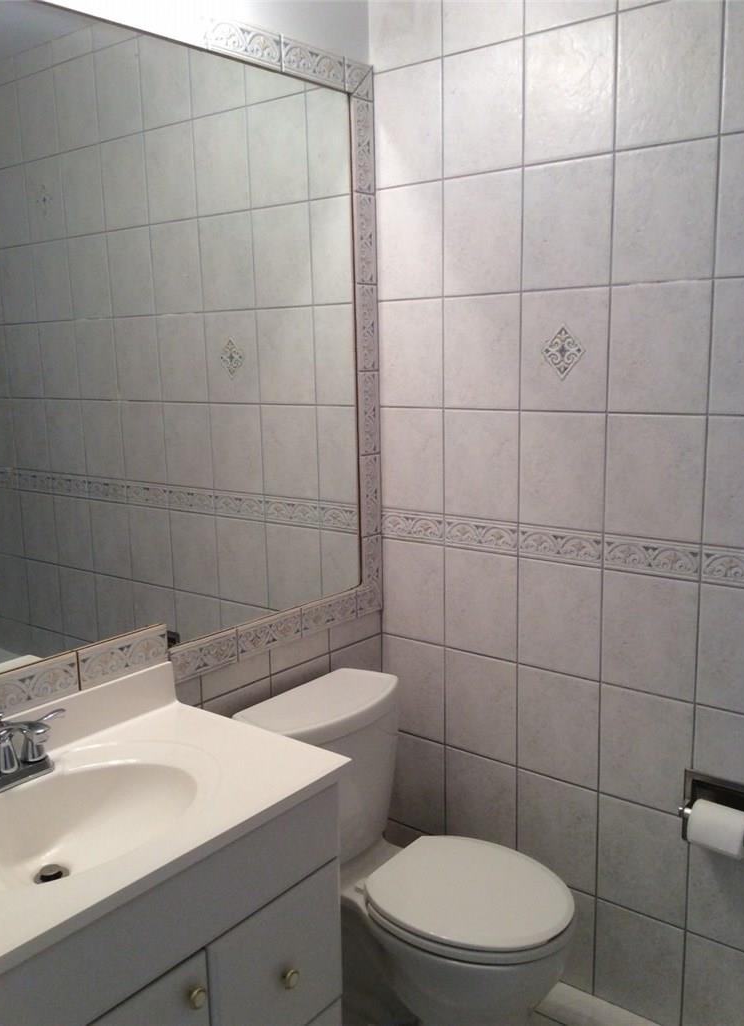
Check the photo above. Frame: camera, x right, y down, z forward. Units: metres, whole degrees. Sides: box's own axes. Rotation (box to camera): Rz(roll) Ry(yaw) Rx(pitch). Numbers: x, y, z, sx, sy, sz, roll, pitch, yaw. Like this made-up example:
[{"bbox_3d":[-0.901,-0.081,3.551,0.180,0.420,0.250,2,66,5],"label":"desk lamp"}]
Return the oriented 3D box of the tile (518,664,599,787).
[{"bbox_3d":[0.416,0.474,2.107,0.200,0.247,0.010,7,13,39],"label":"tile"}]

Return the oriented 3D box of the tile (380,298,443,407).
[{"bbox_3d":[0.092,-0.372,2.213,0.188,0.247,0.010,7,13,39],"label":"tile"}]

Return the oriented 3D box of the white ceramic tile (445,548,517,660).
[{"bbox_3d":[0.254,0.209,2.191,0.200,0.247,0.010,7,13,39],"label":"white ceramic tile"}]

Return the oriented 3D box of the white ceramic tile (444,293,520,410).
[{"bbox_3d":[0.245,-0.358,2.102,0.201,0.249,0.009,7,13,39],"label":"white ceramic tile"}]

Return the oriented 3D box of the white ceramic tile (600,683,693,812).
[{"bbox_3d":[0.573,0.494,1.979,0.200,0.247,0.010,7,13,39],"label":"white ceramic tile"}]

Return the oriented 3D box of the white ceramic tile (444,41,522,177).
[{"bbox_3d":[0.236,-0.854,2.015,0.201,0.249,0.009,7,13,39],"label":"white ceramic tile"}]

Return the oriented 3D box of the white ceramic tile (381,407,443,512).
[{"bbox_3d":[0.097,-0.128,2.254,0.186,0.247,0.010,7,13,39],"label":"white ceramic tile"}]

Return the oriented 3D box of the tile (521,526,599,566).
[{"bbox_3d":[0.408,0.068,2.032,0.200,0.069,0.010,7,13,39],"label":"tile"}]

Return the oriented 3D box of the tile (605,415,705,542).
[{"bbox_3d":[0.561,-0.071,1.877,0.200,0.247,0.010,7,13,39],"label":"tile"}]

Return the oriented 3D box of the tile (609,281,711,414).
[{"bbox_3d":[0.560,-0.319,1.845,0.201,0.249,0.009,7,13,39],"label":"tile"}]

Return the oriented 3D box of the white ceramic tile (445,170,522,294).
[{"bbox_3d":[0.239,-0.601,2.045,0.200,0.247,0.010,7,13,39],"label":"white ceramic tile"}]

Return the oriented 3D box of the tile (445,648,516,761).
[{"bbox_3d":[0.260,0.458,2.245,0.201,0.249,0.009,7,13,39],"label":"tile"}]

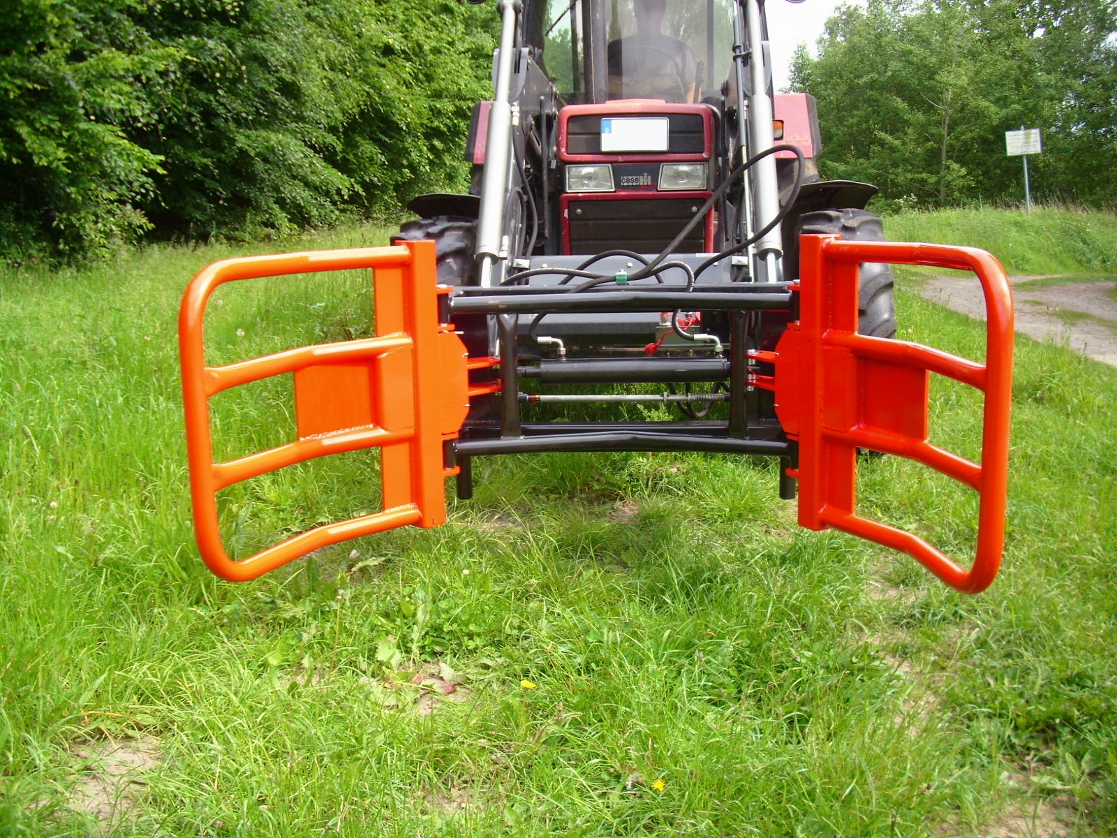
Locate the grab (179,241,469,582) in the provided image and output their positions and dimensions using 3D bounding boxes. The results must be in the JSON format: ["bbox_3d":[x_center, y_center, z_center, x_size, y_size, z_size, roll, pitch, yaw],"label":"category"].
[{"bbox_3d":[-0.640,-0.046,3.380,0.207,0.878,1.071,6,13,36],"label":"grab"}]

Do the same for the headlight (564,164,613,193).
[{"bbox_3d":[0.124,-0.911,4.524,0.182,0.102,0.080,0,11,7],"label":"headlight"}]

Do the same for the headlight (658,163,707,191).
[{"bbox_3d":[0.466,-0.909,4.489,0.182,0.102,0.080,0,11,7],"label":"headlight"}]

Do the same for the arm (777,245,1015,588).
[{"bbox_3d":[0.898,-0.051,3.235,0.175,0.878,1.086,-4,11,-17],"label":"arm"}]

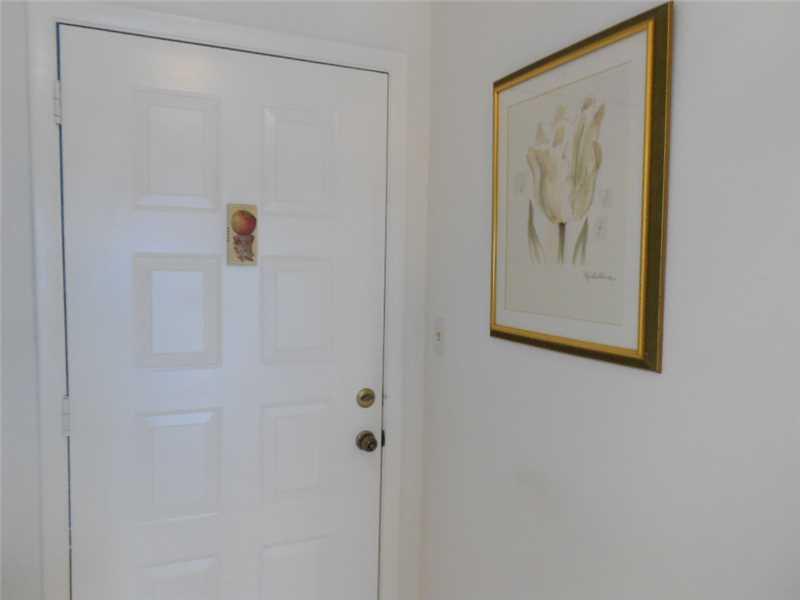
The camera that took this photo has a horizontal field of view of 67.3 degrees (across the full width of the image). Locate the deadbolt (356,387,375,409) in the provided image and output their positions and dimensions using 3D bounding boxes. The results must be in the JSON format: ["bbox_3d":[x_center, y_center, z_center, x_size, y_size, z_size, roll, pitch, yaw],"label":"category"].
[{"bbox_3d":[-0.107,0.319,1.941,0.063,0.063,0.030,-1,5,-24],"label":"deadbolt"}]

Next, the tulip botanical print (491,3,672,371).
[{"bbox_3d":[0.363,-0.217,1.351,0.028,0.676,0.553,-2,5,-24],"label":"tulip botanical print"}]

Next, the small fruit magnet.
[{"bbox_3d":[-0.458,-0.188,1.754,0.087,0.174,0.007,-1,5,-24],"label":"small fruit magnet"}]

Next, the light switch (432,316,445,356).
[{"bbox_3d":[0.121,0.120,1.938,0.012,0.118,0.073,-1,5,-24],"label":"light switch"}]

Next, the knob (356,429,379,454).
[{"bbox_3d":[-0.102,0.460,1.938,0.063,0.063,0.060,-1,5,-24],"label":"knob"}]

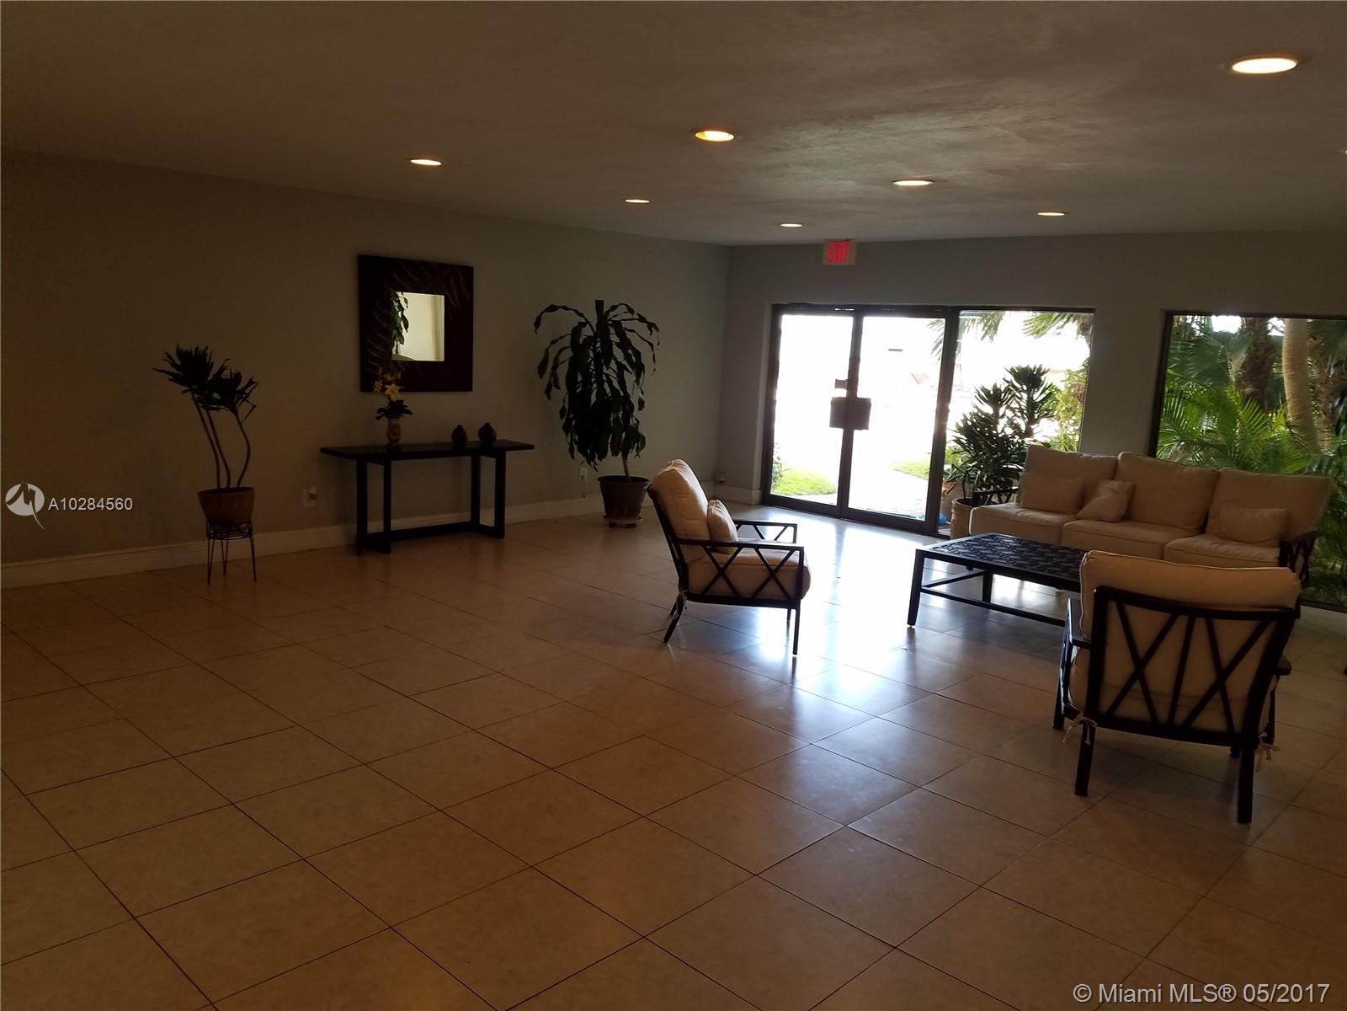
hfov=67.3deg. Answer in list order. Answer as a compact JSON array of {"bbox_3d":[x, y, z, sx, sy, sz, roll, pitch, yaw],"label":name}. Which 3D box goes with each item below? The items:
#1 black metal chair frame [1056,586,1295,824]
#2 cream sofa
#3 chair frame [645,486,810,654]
[{"bbox_3d":[1.966,0.690,4.027,0.750,0.850,0.870,6,10,18],"label":"black metal chair frame"},{"bbox_3d":[3.233,0.144,7.156,2.118,0.934,0.894,12,13,43],"label":"cream sofa"},{"bbox_3d":[0.293,0.299,5.691,0.869,0.838,0.733,3,10,3],"label":"chair frame"}]

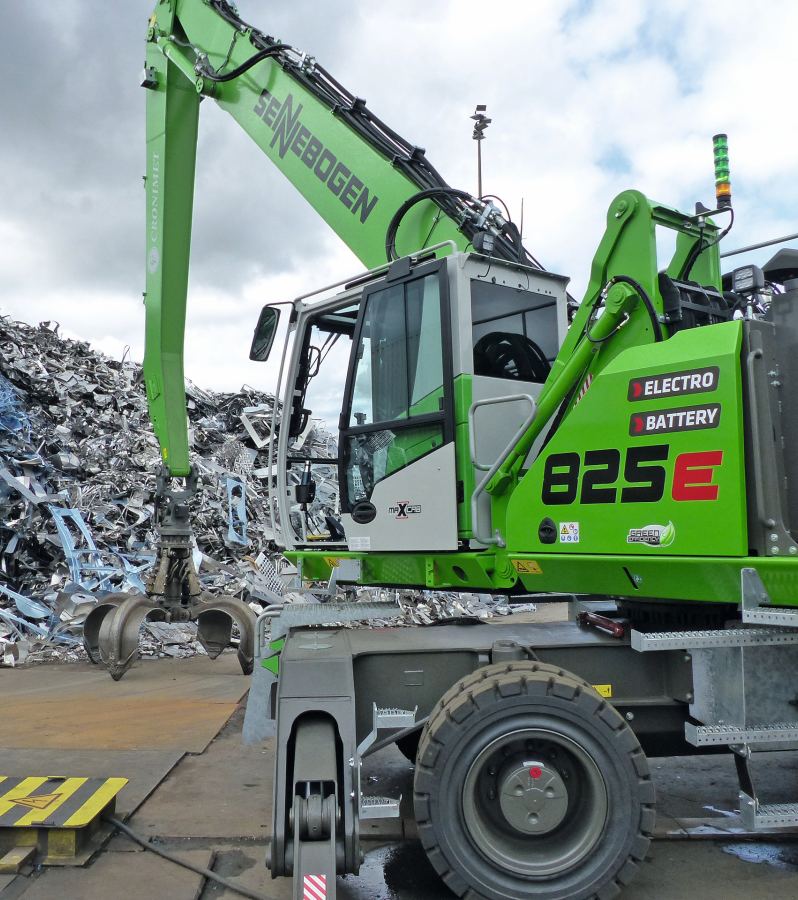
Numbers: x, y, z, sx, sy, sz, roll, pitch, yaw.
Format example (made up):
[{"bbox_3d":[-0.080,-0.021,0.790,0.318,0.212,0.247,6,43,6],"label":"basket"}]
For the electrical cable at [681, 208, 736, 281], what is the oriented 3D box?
[{"bbox_3d":[1.765,-1.170,4.950,0.150,0.410,0.270,2,-5,-40],"label":"electrical cable"}]

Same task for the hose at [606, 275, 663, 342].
[{"bbox_3d":[1.277,-0.767,4.700,0.100,0.370,0.310,2,-5,-40],"label":"hose"}]

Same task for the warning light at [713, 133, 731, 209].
[{"bbox_3d":[1.822,-1.565,4.860,0.072,0.410,0.072,2,-5,-40],"label":"warning light"}]

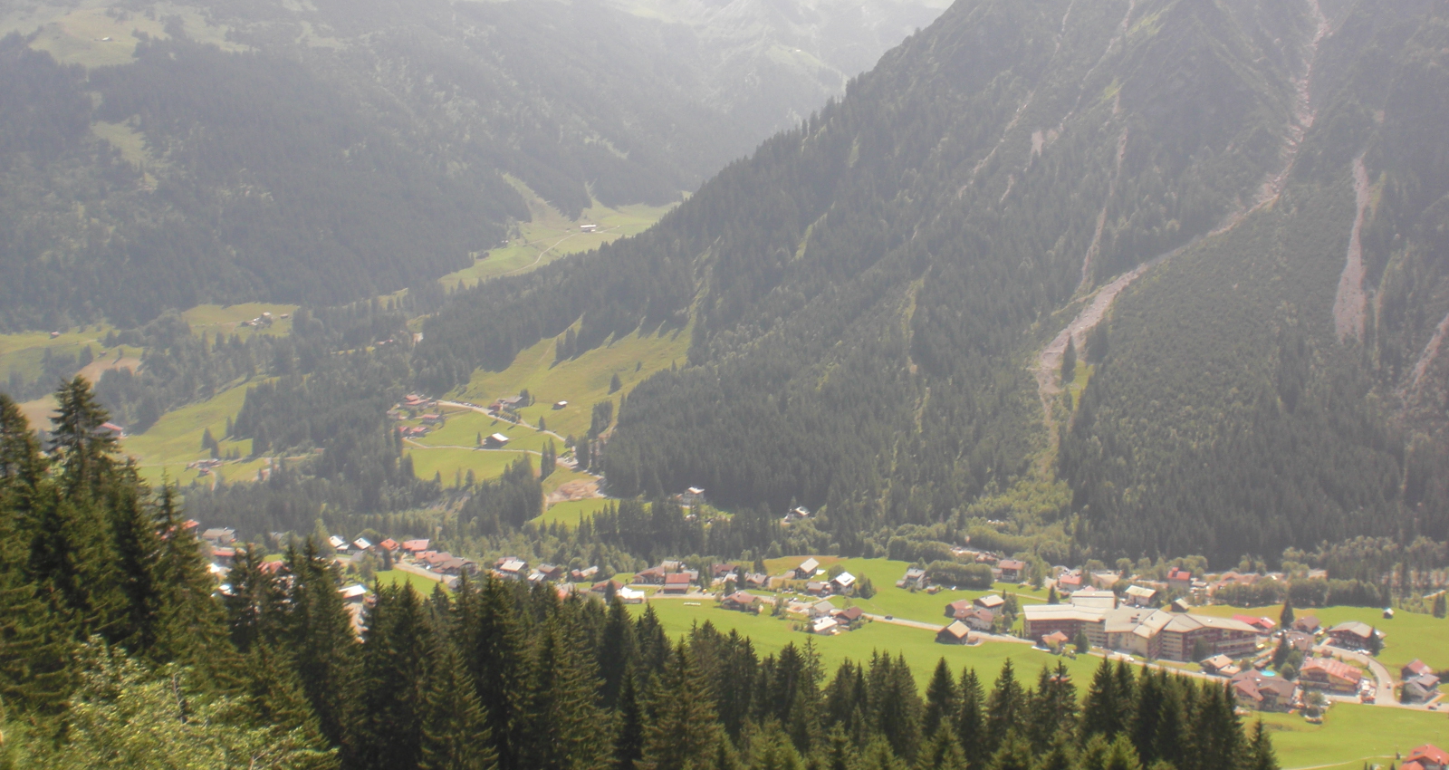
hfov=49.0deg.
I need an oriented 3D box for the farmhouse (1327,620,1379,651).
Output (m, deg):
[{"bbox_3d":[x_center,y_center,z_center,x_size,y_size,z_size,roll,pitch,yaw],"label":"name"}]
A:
[{"bbox_3d":[323.500,128.400,819.200,17.600,9.100,17.600,7,12,35],"label":"farmhouse"}]

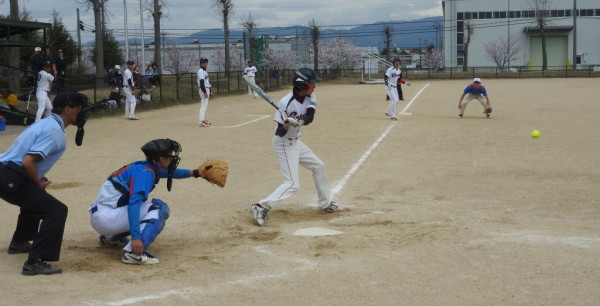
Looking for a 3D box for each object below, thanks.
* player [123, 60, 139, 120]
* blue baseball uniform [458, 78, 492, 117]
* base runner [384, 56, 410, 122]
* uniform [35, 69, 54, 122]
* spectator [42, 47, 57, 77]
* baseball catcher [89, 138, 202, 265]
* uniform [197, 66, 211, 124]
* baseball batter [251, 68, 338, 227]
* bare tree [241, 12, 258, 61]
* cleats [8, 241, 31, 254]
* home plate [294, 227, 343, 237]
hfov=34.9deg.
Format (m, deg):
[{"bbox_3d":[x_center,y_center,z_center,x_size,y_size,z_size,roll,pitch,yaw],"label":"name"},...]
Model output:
[{"bbox_3d":[-4.760,-1.752,26.666,0.420,1.660,0.500,0,6,12],"label":"player"},{"bbox_3d":[4.525,-1.417,24.487,0.880,1.050,0.750,0,6,12],"label":"blue baseball uniform"},{"bbox_3d":[2.534,-1.715,25.040,0.660,1.660,0.480,-3,6,-18],"label":"base runner"},{"bbox_3d":[-7.016,-1.531,26.135,0.450,1.400,0.500,-3,6,-12],"label":"uniform"},{"bbox_3d":[-8.523,-2.795,32.584,0.500,1.660,0.360,-3,6,-15],"label":"spectator"},{"bbox_3d":[-1.342,0.377,8.484,1.082,1.000,0.850,-4,6,-23],"label":"baseball catcher"},{"bbox_3d":[-2.472,-1.486,24.430,0.330,1.430,0.470,1,6,26],"label":"uniform"},{"bbox_3d":[-0.058,-0.090,9.963,1.120,1.570,0.620,-6,7,-38],"label":"baseball batter"},{"bbox_3d":[-4.022,-8.901,77.745,1.550,5.070,1.550,-1,6,0],"label":"bare tree"},{"bbox_3d":[-2.433,0.821,8.451,0.290,0.115,0.110,-4,6,-23],"label":"cleats"},{"bbox_3d":[0.117,0.770,9.060,0.432,0.030,0.432,-5,7,-35],"label":"home plate"}]

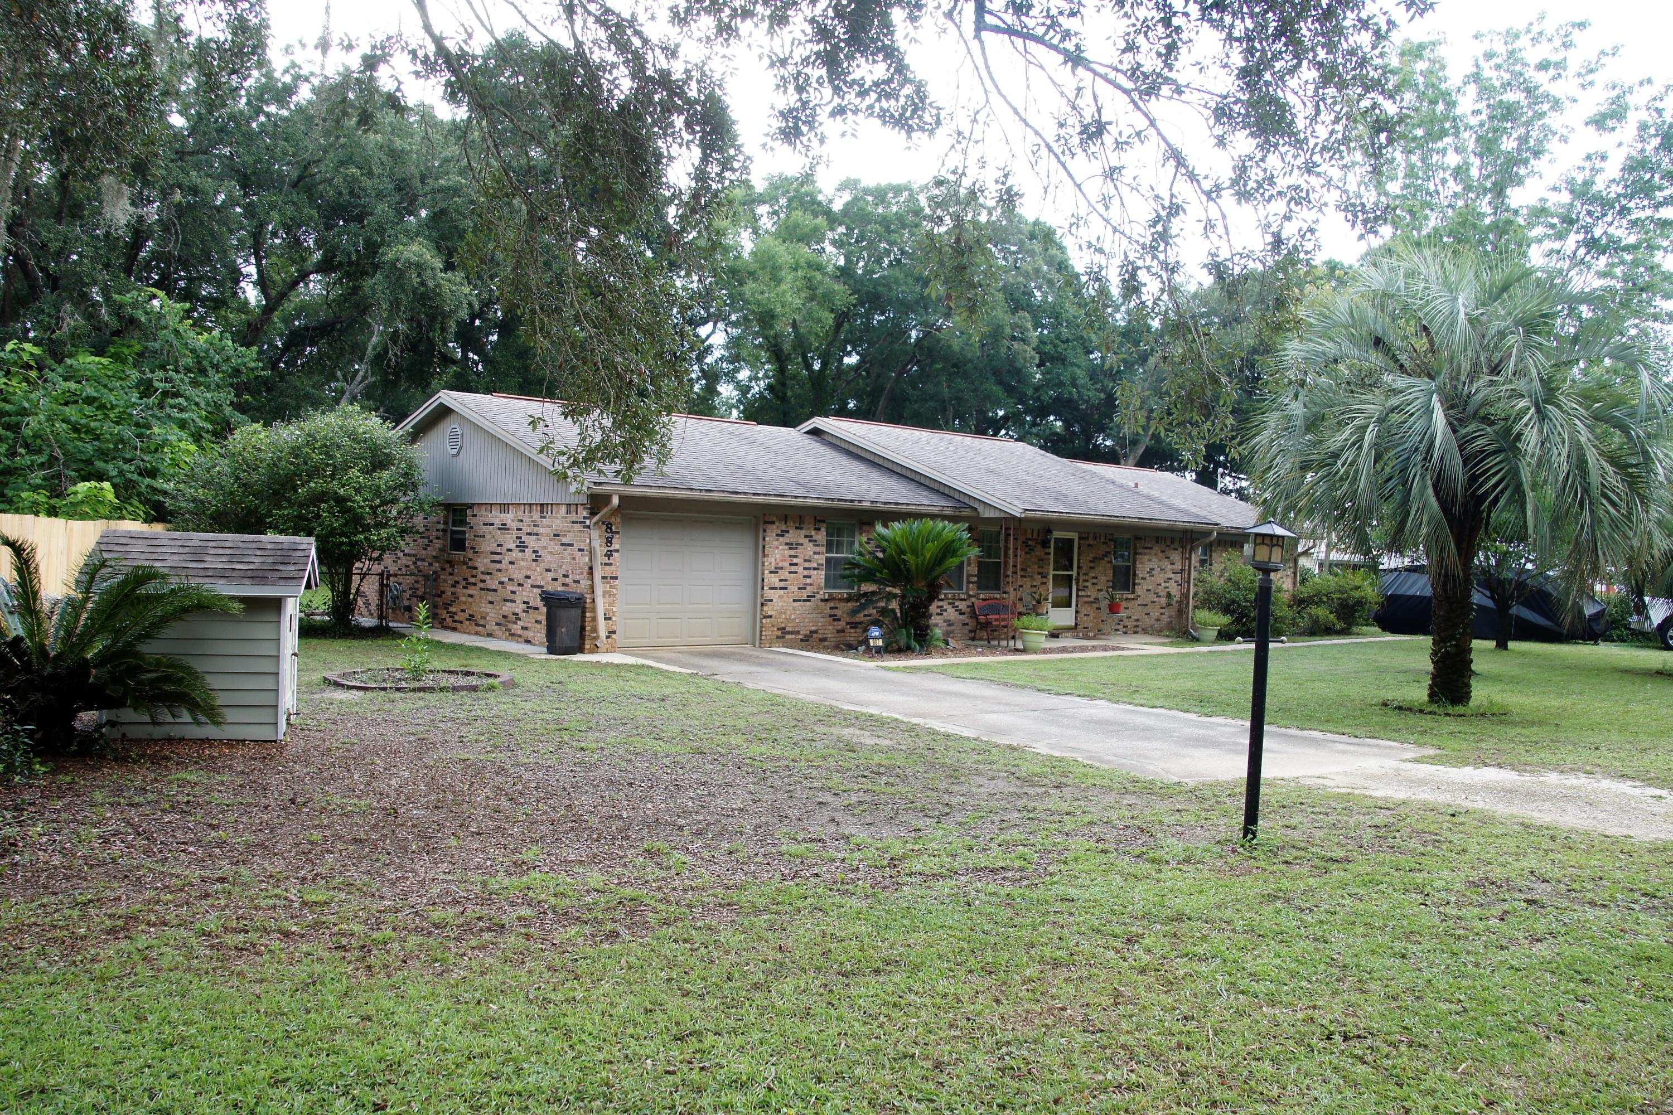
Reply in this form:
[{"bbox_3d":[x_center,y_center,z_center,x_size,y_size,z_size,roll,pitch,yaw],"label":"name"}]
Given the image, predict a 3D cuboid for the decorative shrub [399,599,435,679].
[{"bbox_3d":[-4.808,0.946,14.400,0.420,0.900,0.420,2,1,-18],"label":"decorative shrub"}]

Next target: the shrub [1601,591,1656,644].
[{"bbox_3d":[21.286,1.603,33.800,1.673,1.444,1.600,3,1,32],"label":"shrub"}]

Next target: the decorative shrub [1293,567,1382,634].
[{"bbox_3d":[12.871,1.145,32.300,2.356,1.683,2.200,2,1,22],"label":"decorative shrub"}]

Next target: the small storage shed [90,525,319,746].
[{"bbox_3d":[-5.187,0.621,10.357,1.572,1.618,1.359,2,1,-16],"label":"small storage shed"}]

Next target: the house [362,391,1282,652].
[{"bbox_3d":[1.475,-0.758,29.149,22.162,4.628,10.997,2,1,-43],"label":"house"}]

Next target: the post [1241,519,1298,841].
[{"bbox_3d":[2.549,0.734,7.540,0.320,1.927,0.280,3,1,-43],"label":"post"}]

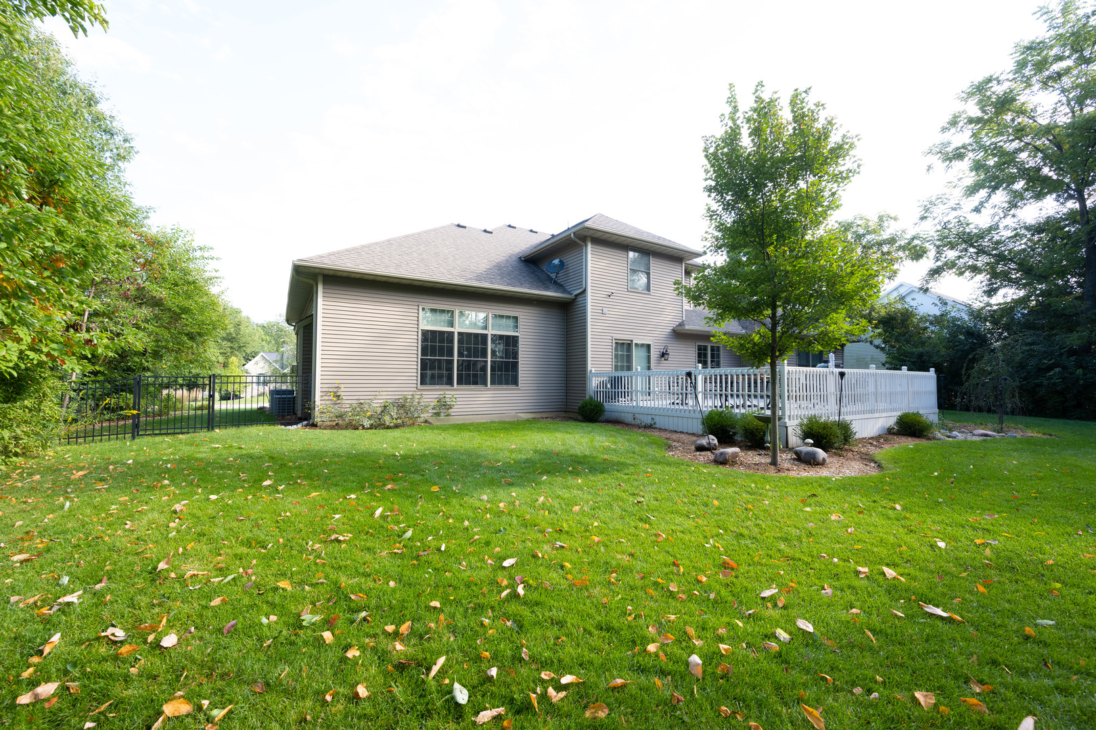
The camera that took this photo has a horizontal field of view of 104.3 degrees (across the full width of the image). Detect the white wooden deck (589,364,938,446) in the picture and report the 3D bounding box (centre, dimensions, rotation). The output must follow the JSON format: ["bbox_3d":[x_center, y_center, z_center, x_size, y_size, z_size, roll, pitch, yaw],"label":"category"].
[{"bbox_3d":[6.038,0.936,12.494,7.430,1.640,6.130,2,-3,-31],"label":"white wooden deck"}]

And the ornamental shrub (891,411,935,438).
[{"bbox_3d":[8.141,1.294,9.560,0.840,0.570,0.820,-2,-3,40],"label":"ornamental shrub"}]

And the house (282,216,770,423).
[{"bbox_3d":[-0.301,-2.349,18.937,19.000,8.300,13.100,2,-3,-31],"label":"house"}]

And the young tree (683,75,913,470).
[{"bbox_3d":[3.594,-1.465,6.726,3.150,6.000,3.100,-1,-3,28],"label":"young tree"}]

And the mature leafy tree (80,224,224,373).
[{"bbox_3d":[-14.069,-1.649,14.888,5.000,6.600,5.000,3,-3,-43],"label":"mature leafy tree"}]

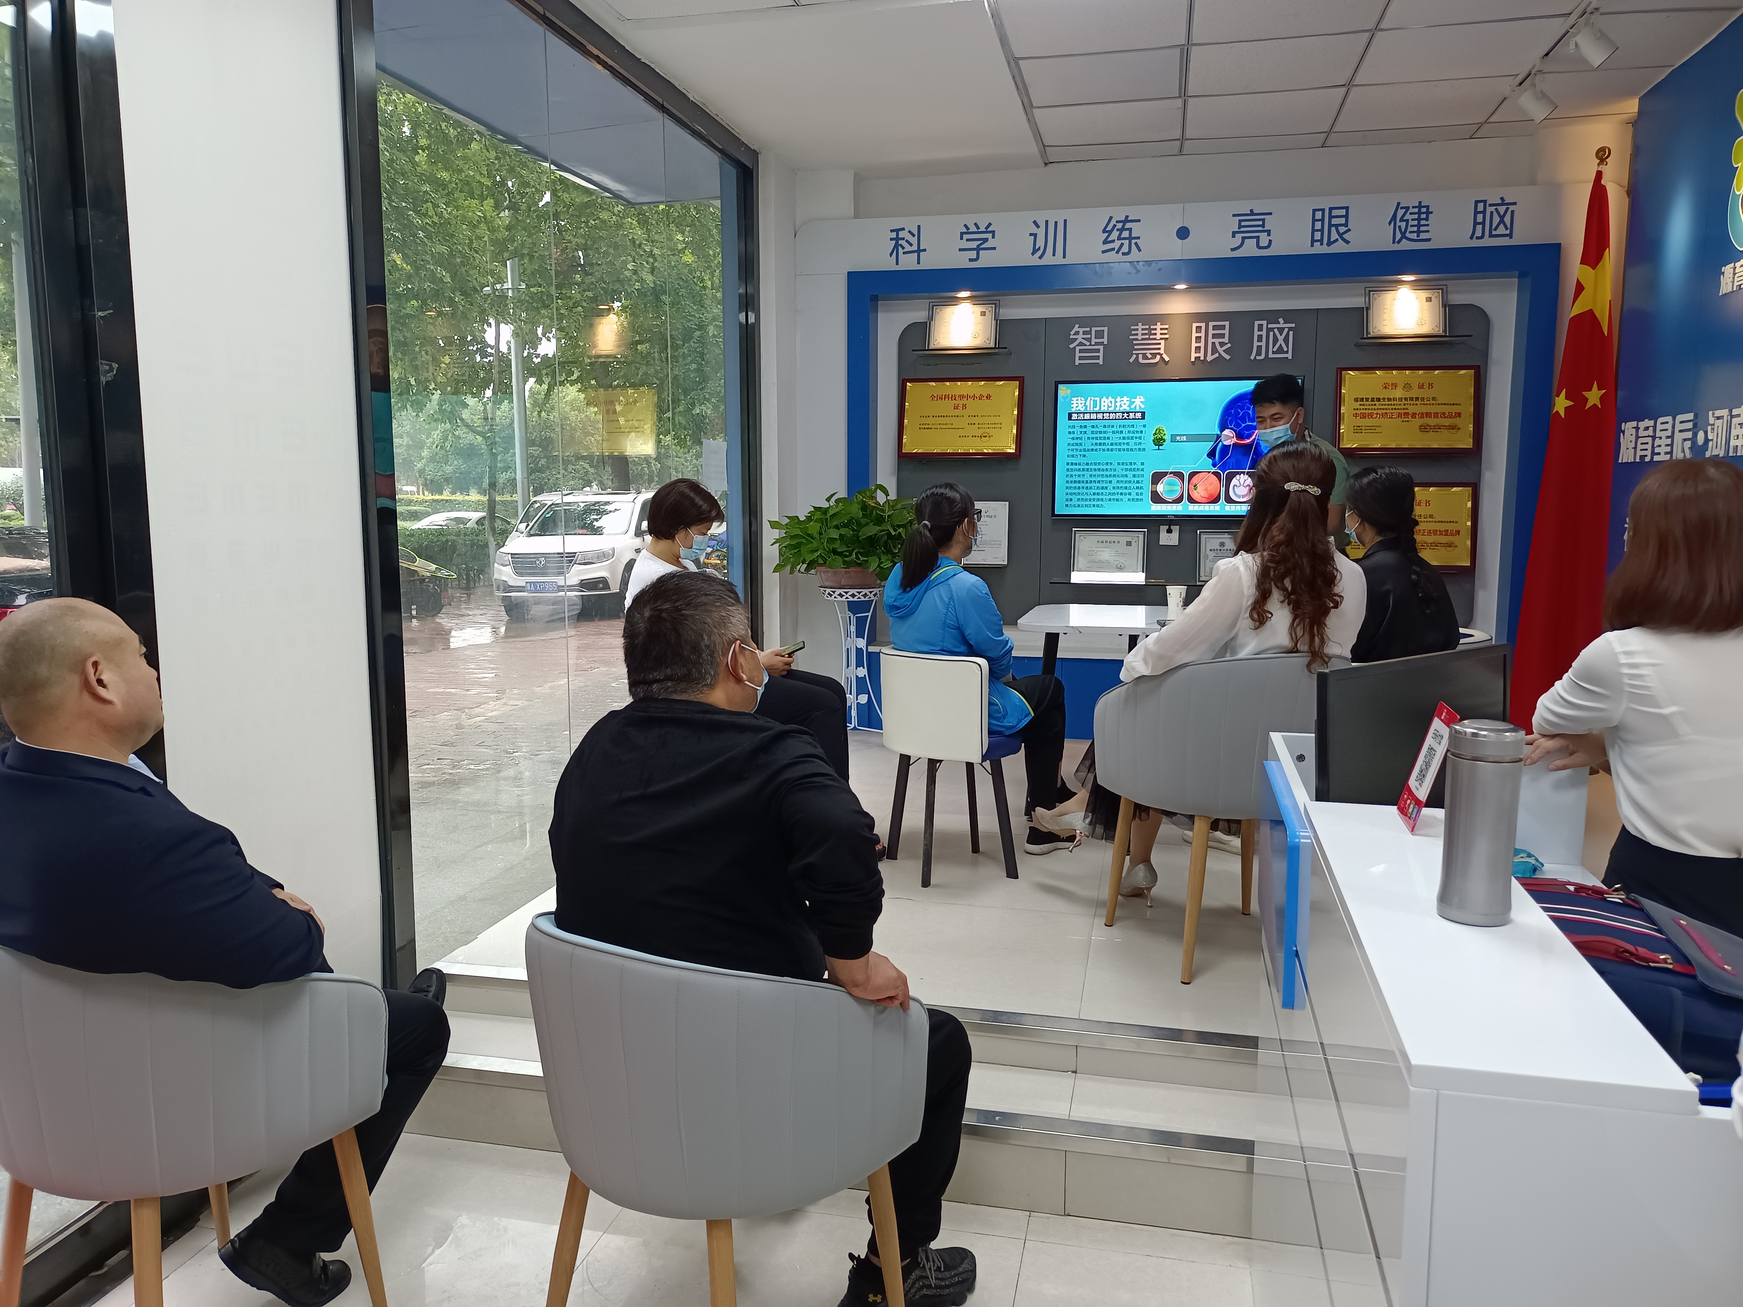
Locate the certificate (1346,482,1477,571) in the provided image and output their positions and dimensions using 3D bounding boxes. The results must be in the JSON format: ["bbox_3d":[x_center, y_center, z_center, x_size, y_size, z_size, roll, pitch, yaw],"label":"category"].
[{"bbox_3d":[2.408,-0.570,5.688,0.598,0.388,0.030,2,8,13],"label":"certificate"}]

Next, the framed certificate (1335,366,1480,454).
[{"bbox_3d":[2.393,-1.081,5.624,0.598,0.385,0.030,2,8,13],"label":"framed certificate"}]

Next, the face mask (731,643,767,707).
[{"bbox_3d":[-0.224,0.044,2.100,0.135,0.120,0.095,5,4,37],"label":"face mask"}]

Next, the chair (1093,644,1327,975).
[{"bbox_3d":[0.930,0.377,3.295,0.580,0.810,0.570,-2,8,-14],"label":"chair"}]

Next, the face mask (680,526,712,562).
[{"bbox_3d":[-0.538,-0.333,3.870,0.080,0.105,0.125,24,3,-11],"label":"face mask"}]

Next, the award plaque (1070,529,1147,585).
[{"bbox_3d":[1.125,-0.458,5.950,0.350,0.265,0.025,2,2,13],"label":"award plaque"}]

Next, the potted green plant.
[{"bbox_3d":[-0.132,-0.551,5.859,0.620,0.480,0.530,2,8,13],"label":"potted green plant"}]

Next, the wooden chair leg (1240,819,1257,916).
[{"bbox_3d":[1.057,0.546,3.552,0.038,0.410,0.038,-9,17,-13],"label":"wooden chair leg"}]

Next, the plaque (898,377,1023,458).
[{"bbox_3d":[0.436,-1.135,6.075,0.595,0.385,0.030,2,8,13],"label":"plaque"}]

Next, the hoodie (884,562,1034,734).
[{"bbox_3d":[0.267,-0.021,3.888,0.450,0.550,0.420,7,10,42],"label":"hoodie"}]

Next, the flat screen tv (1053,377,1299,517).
[{"bbox_3d":[1.424,-0.954,5.837,1.110,0.635,0.070,2,8,13],"label":"flat screen tv"}]

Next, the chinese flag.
[{"bbox_3d":[2.813,-0.765,5.060,0.360,2.270,0.230,2,8,13],"label":"chinese flag"}]

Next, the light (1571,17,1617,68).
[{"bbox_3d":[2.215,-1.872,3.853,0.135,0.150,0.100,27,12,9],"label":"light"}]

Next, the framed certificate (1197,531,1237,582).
[{"bbox_3d":[1.651,-0.443,5.840,0.265,0.255,0.025,2,8,13],"label":"framed certificate"}]

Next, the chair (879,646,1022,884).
[{"bbox_3d":[0.256,0.323,3.904,0.415,0.715,0.435,5,9,32],"label":"chair"}]

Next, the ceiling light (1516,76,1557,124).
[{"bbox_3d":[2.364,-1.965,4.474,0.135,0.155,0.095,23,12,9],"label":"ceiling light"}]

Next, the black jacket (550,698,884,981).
[{"bbox_3d":[-0.236,0.376,1.969,0.530,0.630,0.370,5,9,34],"label":"black jacket"}]

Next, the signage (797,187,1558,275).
[{"bbox_3d":[1.313,-1.877,5.627,3.420,0.245,0.060,2,8,13],"label":"signage"}]

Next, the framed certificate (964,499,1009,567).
[{"bbox_3d":[0.552,-0.578,6.089,0.225,0.317,0.025,2,8,13],"label":"framed certificate"}]

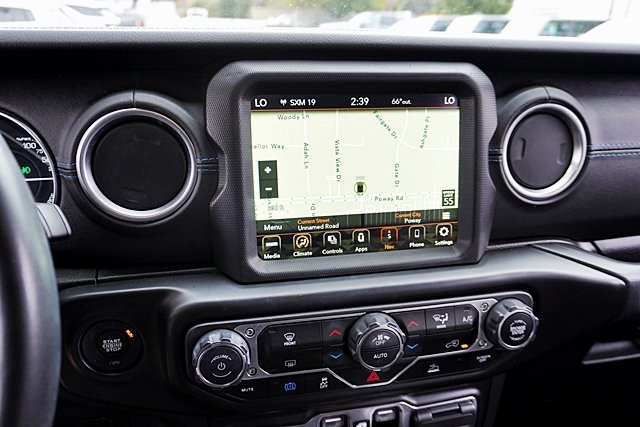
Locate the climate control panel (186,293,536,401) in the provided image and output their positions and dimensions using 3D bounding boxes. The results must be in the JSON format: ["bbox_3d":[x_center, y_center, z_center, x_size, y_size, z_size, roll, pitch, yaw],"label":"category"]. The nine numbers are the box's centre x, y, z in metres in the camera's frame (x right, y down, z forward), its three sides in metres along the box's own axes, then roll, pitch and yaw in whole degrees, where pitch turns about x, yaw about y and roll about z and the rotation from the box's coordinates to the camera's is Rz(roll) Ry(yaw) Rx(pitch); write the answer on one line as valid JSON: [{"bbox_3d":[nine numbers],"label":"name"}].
[{"bbox_3d":[0.040,0.108,0.377,0.278,0.075,0.035,-3,13,-10],"label":"climate control panel"}]

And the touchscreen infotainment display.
[{"bbox_3d":[0.032,-0.032,0.397,0.174,0.131,0.020,-3,9,-11],"label":"touchscreen infotainment display"}]

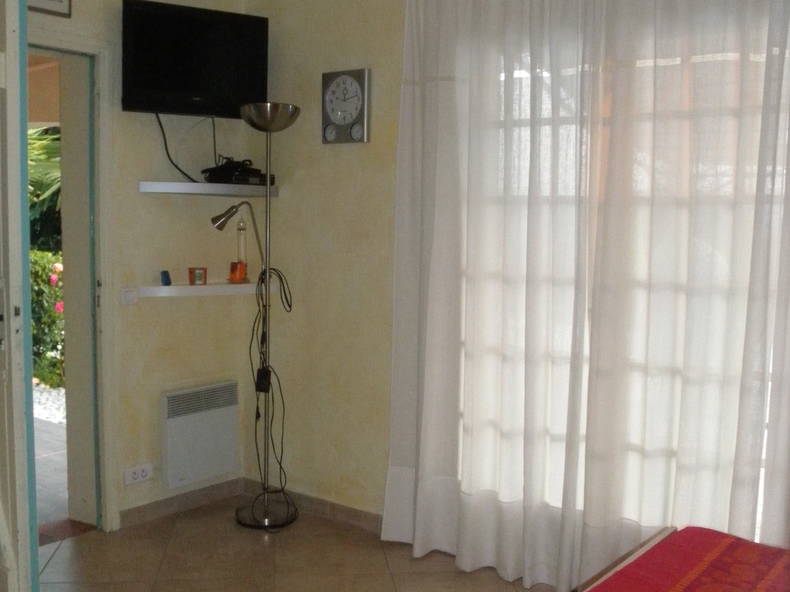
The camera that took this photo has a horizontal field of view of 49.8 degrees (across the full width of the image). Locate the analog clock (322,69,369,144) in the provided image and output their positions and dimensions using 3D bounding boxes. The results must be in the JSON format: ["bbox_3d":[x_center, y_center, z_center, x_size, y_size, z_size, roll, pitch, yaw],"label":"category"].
[{"bbox_3d":[-0.223,-0.849,3.837,0.254,0.320,0.031,4,5,38],"label":"analog clock"}]

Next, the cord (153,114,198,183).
[{"bbox_3d":[-0.985,-0.666,3.854,0.041,0.286,0.215,4,5,38],"label":"cord"}]

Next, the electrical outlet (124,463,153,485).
[{"bbox_3d":[-1.174,0.819,3.908,0.014,0.078,0.150,4,5,38],"label":"electrical outlet"}]

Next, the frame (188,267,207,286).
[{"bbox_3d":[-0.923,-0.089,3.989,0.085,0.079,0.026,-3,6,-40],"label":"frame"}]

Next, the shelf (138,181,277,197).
[{"bbox_3d":[-0.857,-0.497,3.985,0.266,0.047,0.607,4,5,38],"label":"shelf"}]

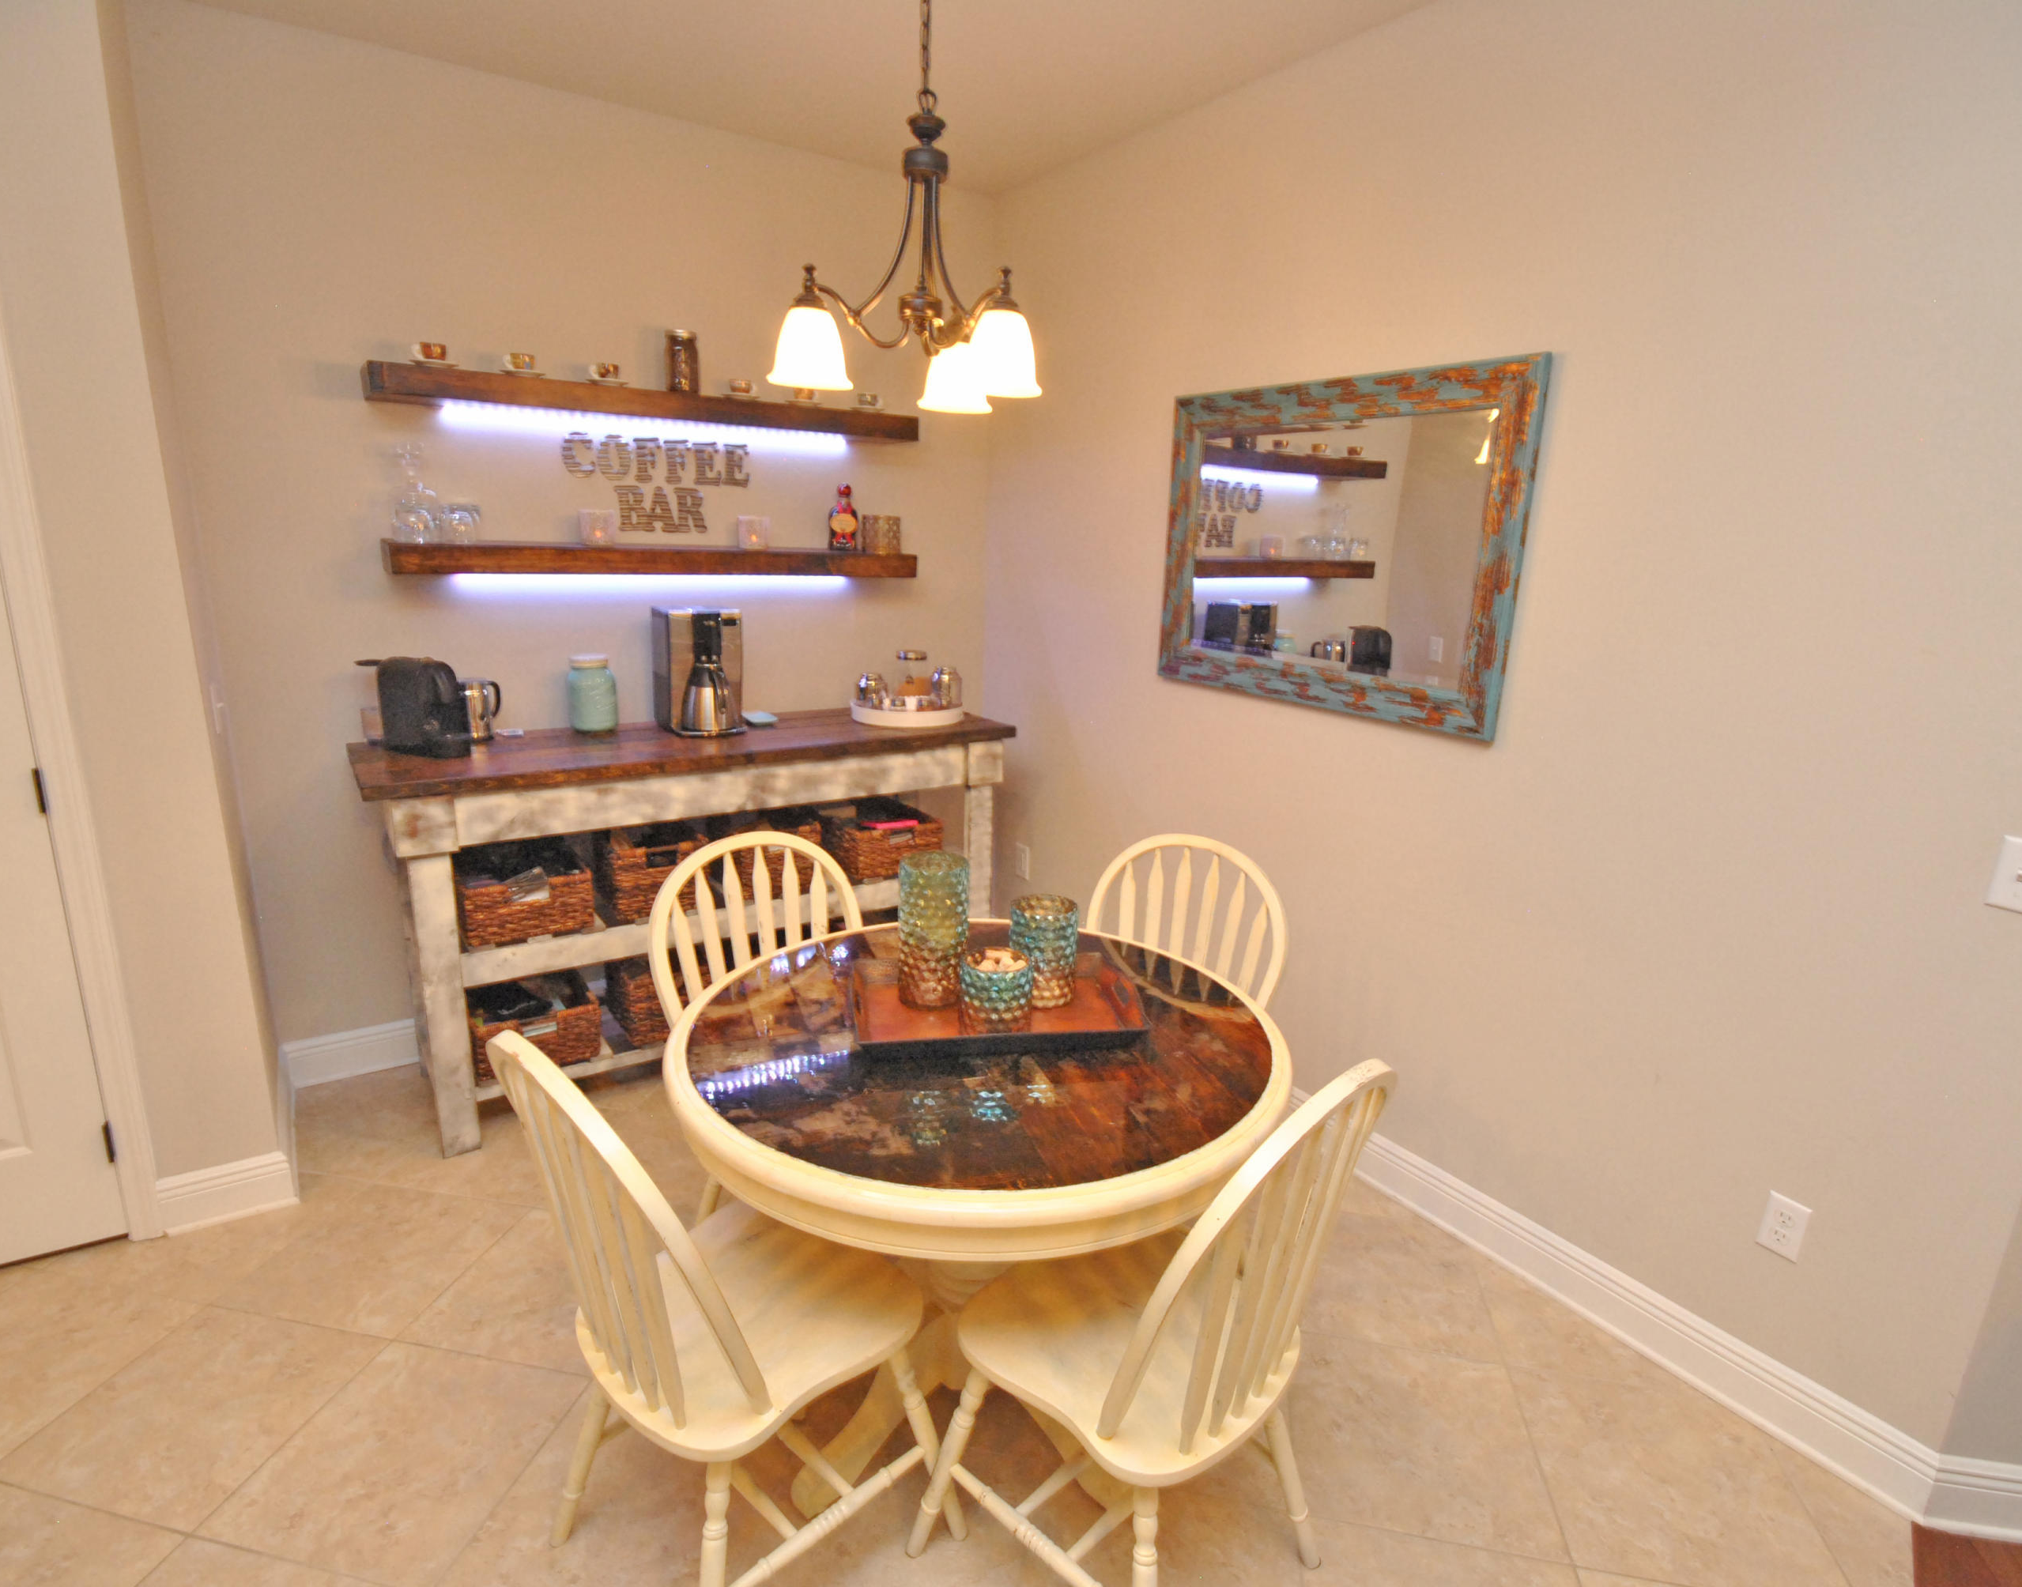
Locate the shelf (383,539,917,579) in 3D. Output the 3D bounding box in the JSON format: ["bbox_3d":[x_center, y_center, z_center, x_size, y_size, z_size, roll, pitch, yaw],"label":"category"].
[{"bbox_3d":[-1.006,-0.708,3.038,1.550,0.070,0.200,-8,17,-35],"label":"shelf"}]

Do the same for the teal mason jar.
[{"bbox_3d":[-1.263,-0.303,2.987,0.130,0.221,0.130,-8,17,-34],"label":"teal mason jar"}]

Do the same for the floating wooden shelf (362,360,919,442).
[{"bbox_3d":[-1.002,-1.136,2.940,1.535,0.080,0.204,-8,17,-34],"label":"floating wooden shelf"}]

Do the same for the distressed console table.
[{"bbox_3d":[-0.903,0.318,3.103,1.840,1.005,0.546,-8,17,-36],"label":"distressed console table"}]

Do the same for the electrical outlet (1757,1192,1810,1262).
[{"bbox_3d":[1.444,0.811,1.847,0.007,0.114,0.070,-8,17,-34],"label":"electrical outlet"}]

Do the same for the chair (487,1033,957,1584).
[{"bbox_3d":[-0.425,0.741,1.456,0.478,1.007,0.578,14,18,39],"label":"chair"}]

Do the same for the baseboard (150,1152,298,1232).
[{"bbox_3d":[-1.825,0.925,2.310,0.244,0.140,0.025,-8,17,-34],"label":"baseboard"}]

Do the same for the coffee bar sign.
[{"bbox_3d":[-1.077,-0.948,3.053,0.573,0.274,0.020,-8,17,-34],"label":"coffee bar sign"}]

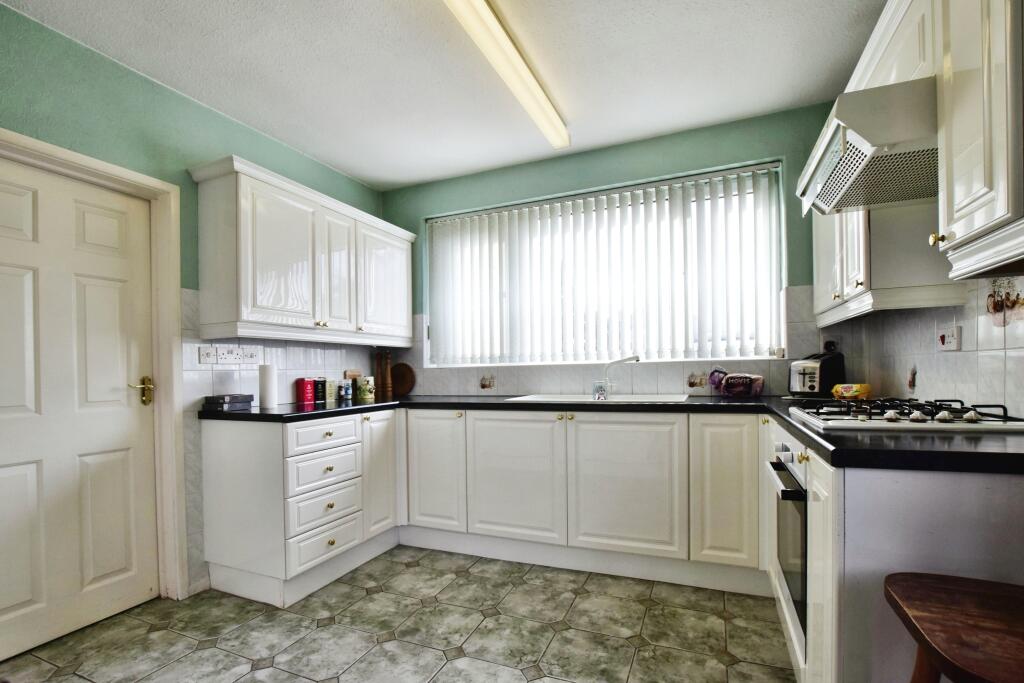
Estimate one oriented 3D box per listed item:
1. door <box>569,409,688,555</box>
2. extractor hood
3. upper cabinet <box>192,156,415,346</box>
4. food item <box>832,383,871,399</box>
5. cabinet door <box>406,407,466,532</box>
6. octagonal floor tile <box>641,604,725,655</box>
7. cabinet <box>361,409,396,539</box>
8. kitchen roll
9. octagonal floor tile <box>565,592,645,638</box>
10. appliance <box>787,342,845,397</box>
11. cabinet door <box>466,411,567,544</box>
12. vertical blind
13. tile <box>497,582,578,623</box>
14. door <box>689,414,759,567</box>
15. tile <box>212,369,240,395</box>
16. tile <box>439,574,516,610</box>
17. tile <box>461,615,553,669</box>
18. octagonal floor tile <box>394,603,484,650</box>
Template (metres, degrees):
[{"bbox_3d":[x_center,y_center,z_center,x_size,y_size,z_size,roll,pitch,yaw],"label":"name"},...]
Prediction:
[{"bbox_3d":[0.578,0.718,2.190,0.596,0.715,0.020,-2,-3,21],"label":"door"},{"bbox_3d":[1.199,-0.560,1.270,0.480,0.145,0.600,-3,-4,23],"label":"extractor hood"},{"bbox_3d":[-1.202,-0.418,2.774,0.343,0.872,1.497,-3,-4,22],"label":"upper cabinet"},{"bbox_3d":[1.631,0.238,2.050,0.160,0.080,0.105,-4,-4,36],"label":"food item"},{"bbox_3d":[-0.455,0.758,2.585,0.396,0.715,0.020,-2,-3,21],"label":"cabinet door"},{"bbox_3d":[0.757,1.266,1.875,0.320,0.010,0.320,-3,-4,23],"label":"octagonal floor tile"},{"bbox_3d":[-1.054,0.807,2.688,0.540,0.720,0.305,-3,-4,23],"label":"cabinet"},{"bbox_3d":[-1.397,0.261,2.446,0.102,0.240,0.102,-1,-3,0],"label":"kitchen roll"},{"bbox_3d":[0.438,1.267,1.972,0.320,0.010,0.320,-3,-4,23],"label":"octagonal floor tile"},{"bbox_3d":[1.624,0.194,2.269,0.260,0.185,0.160,1,-4,-28],"label":"appliance"},{"bbox_3d":[0.015,0.738,2.400,0.596,0.715,0.020,-2,-3,21],"label":"cabinet door"},{"bbox_3d":[0.463,-0.442,2.976,2.436,1.165,0.090,-3,-4,22],"label":"vertical blind"},{"bbox_3d":[0.126,1.273,2.076,0.320,0.010,0.320,-3,-4,23],"label":"tile"},{"bbox_3d":[1.018,0.714,2.064,0.297,0.715,0.021,-2,-2,20],"label":"door"},{"bbox_3d":[-1.566,0.265,2.348,0.008,0.195,0.150,-3,-4,23],"label":"tile"},{"bbox_3d":[-0.180,1.244,2.107,0.321,0.010,0.321,-3,-4,22],"label":"tile"},{"bbox_3d":[-0.006,1.266,1.817,0.320,0.010,0.320,-3,-4,23],"label":"tile"},{"bbox_3d":[-0.308,1.232,1.838,0.321,0.010,0.321,-3,-4,22],"label":"octagonal floor tile"}]

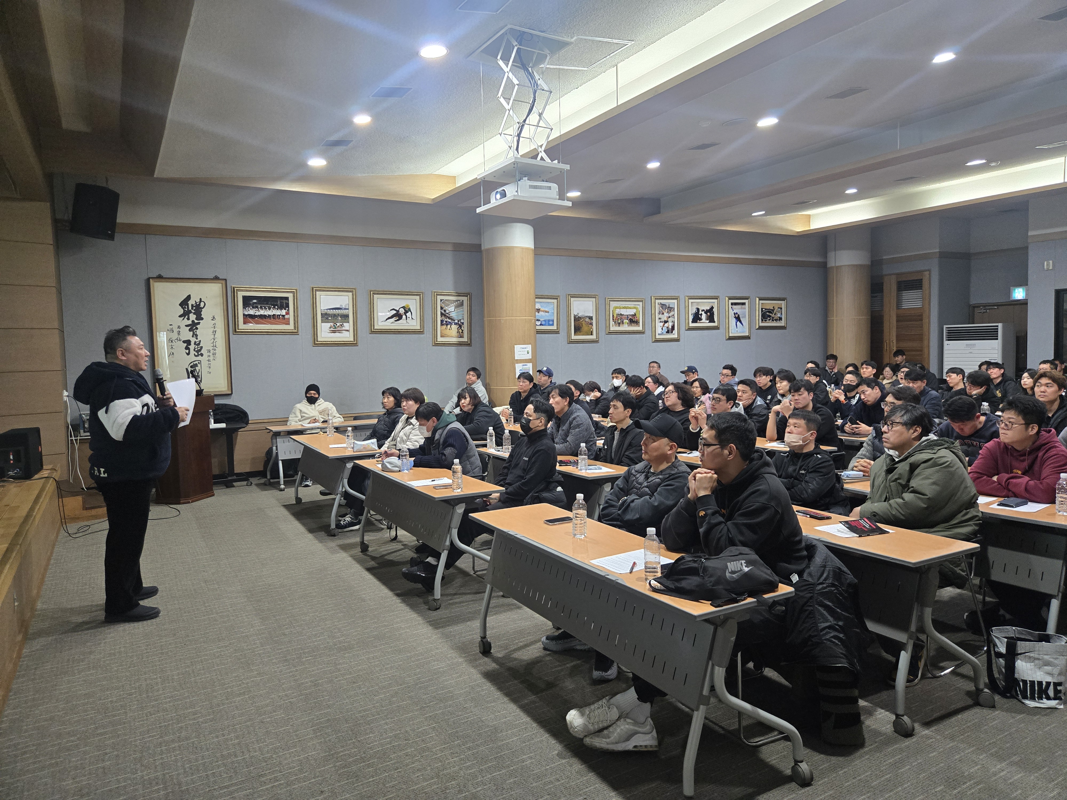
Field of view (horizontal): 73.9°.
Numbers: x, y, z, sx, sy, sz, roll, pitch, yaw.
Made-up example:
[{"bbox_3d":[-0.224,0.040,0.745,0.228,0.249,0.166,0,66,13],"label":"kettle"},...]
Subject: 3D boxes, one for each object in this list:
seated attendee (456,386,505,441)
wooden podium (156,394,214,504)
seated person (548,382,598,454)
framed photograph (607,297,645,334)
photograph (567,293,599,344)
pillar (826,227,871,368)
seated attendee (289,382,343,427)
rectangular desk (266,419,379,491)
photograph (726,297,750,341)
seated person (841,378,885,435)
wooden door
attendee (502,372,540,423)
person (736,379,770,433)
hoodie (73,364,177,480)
[{"bbox_3d":[-0.624,0.475,7.609,0.850,1.260,0.540,-4,5,-34],"label":"seated attendee"},{"bbox_3d":[-3.963,0.544,8.044,0.430,1.190,0.550,0,4,18],"label":"wooden podium"},{"bbox_3d":[0.297,0.513,6.452,0.820,1.290,0.540,-4,5,-29],"label":"seated person"},{"bbox_3d":[1.587,-1.444,12.160,0.830,0.625,0.050,-3,5,-31],"label":"framed photograph"},{"bbox_3d":[0.817,-1.350,11.810,0.620,0.810,0.045,-4,5,-29],"label":"photograph"},{"bbox_3d":[6.420,-1.452,14.452,0.800,3.800,0.800,-3,5,-31],"label":"pillar"},{"bbox_3d":[-2.793,0.414,9.222,0.640,1.270,0.800,-4,4,-28],"label":"seated attendee"},{"bbox_3d":[-2.507,0.672,9.180,1.738,0.745,0.570,-4,5,-32],"label":"rectangular desk"},{"bbox_3d":[3.943,-1.574,13.686,0.637,0.830,0.045,-4,5,-29],"label":"photograph"},{"bbox_3d":[3.248,0.436,6.945,0.850,1.280,0.520,-3,5,-31],"label":"seated person"},{"bbox_3d":[7.070,-1.073,14.062,0.080,2.787,1.540,-4,5,-29],"label":"wooden door"},{"bbox_3d":[-0.115,0.333,8.923,0.850,1.350,0.540,-3,5,-31],"label":"attendee"},{"bbox_3d":[2.274,0.425,7.174,0.820,1.270,0.540,-4,5,-29],"label":"person"},{"bbox_3d":[-2.544,0.128,4.471,0.560,0.730,0.600,-3,4,-25],"label":"hoodie"}]

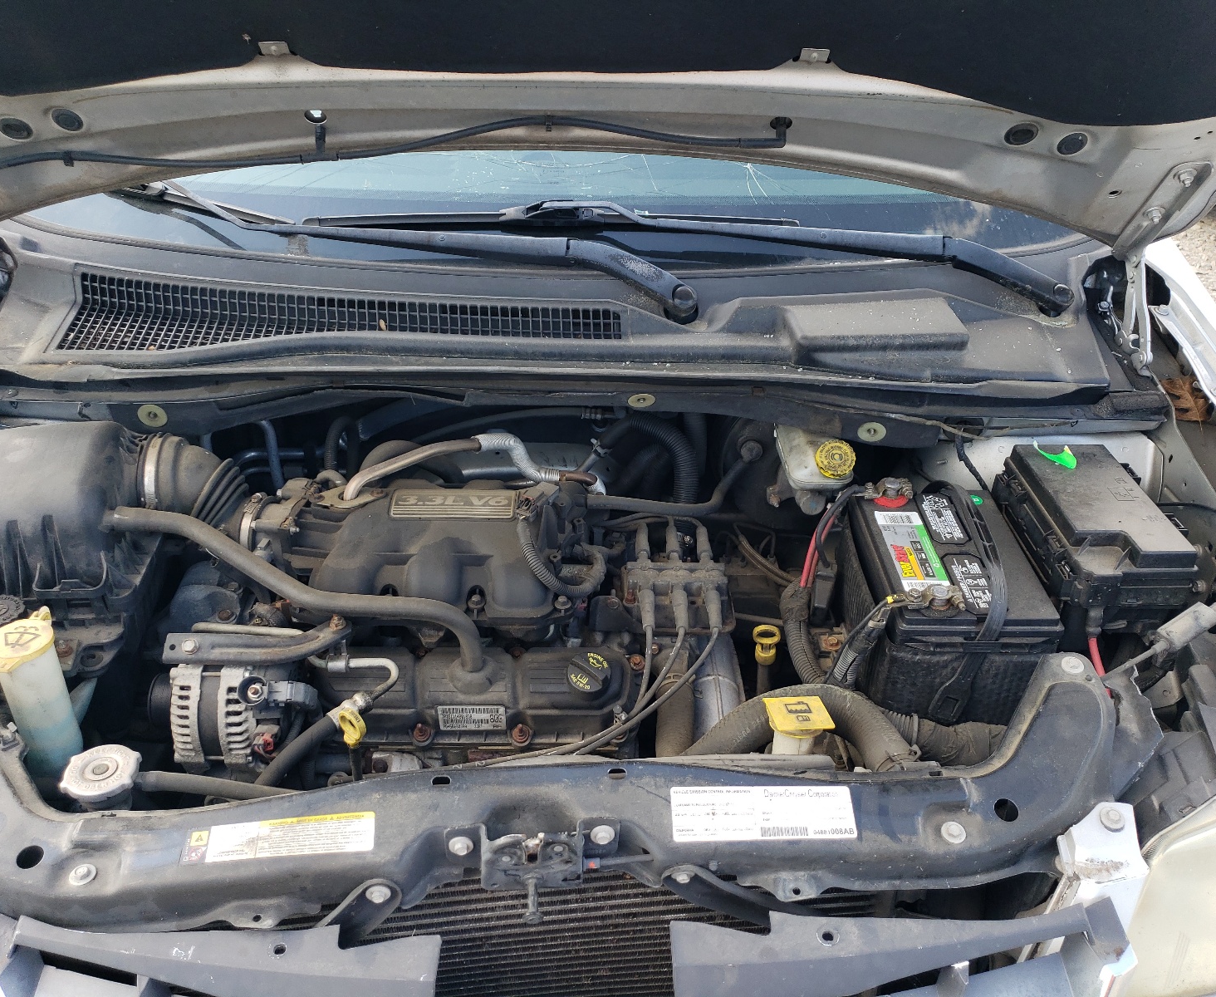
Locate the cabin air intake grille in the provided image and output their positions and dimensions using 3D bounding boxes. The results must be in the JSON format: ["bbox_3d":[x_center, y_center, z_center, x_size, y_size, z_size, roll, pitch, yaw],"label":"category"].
[{"bbox_3d":[-0.342,-0.250,1.320,0.720,0.065,0.115,2,35,0],"label":"cabin air intake grille"}]

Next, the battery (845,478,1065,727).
[{"bbox_3d":[0.397,0.141,1.217,0.175,0.200,0.262,0,32,1],"label":"battery"}]

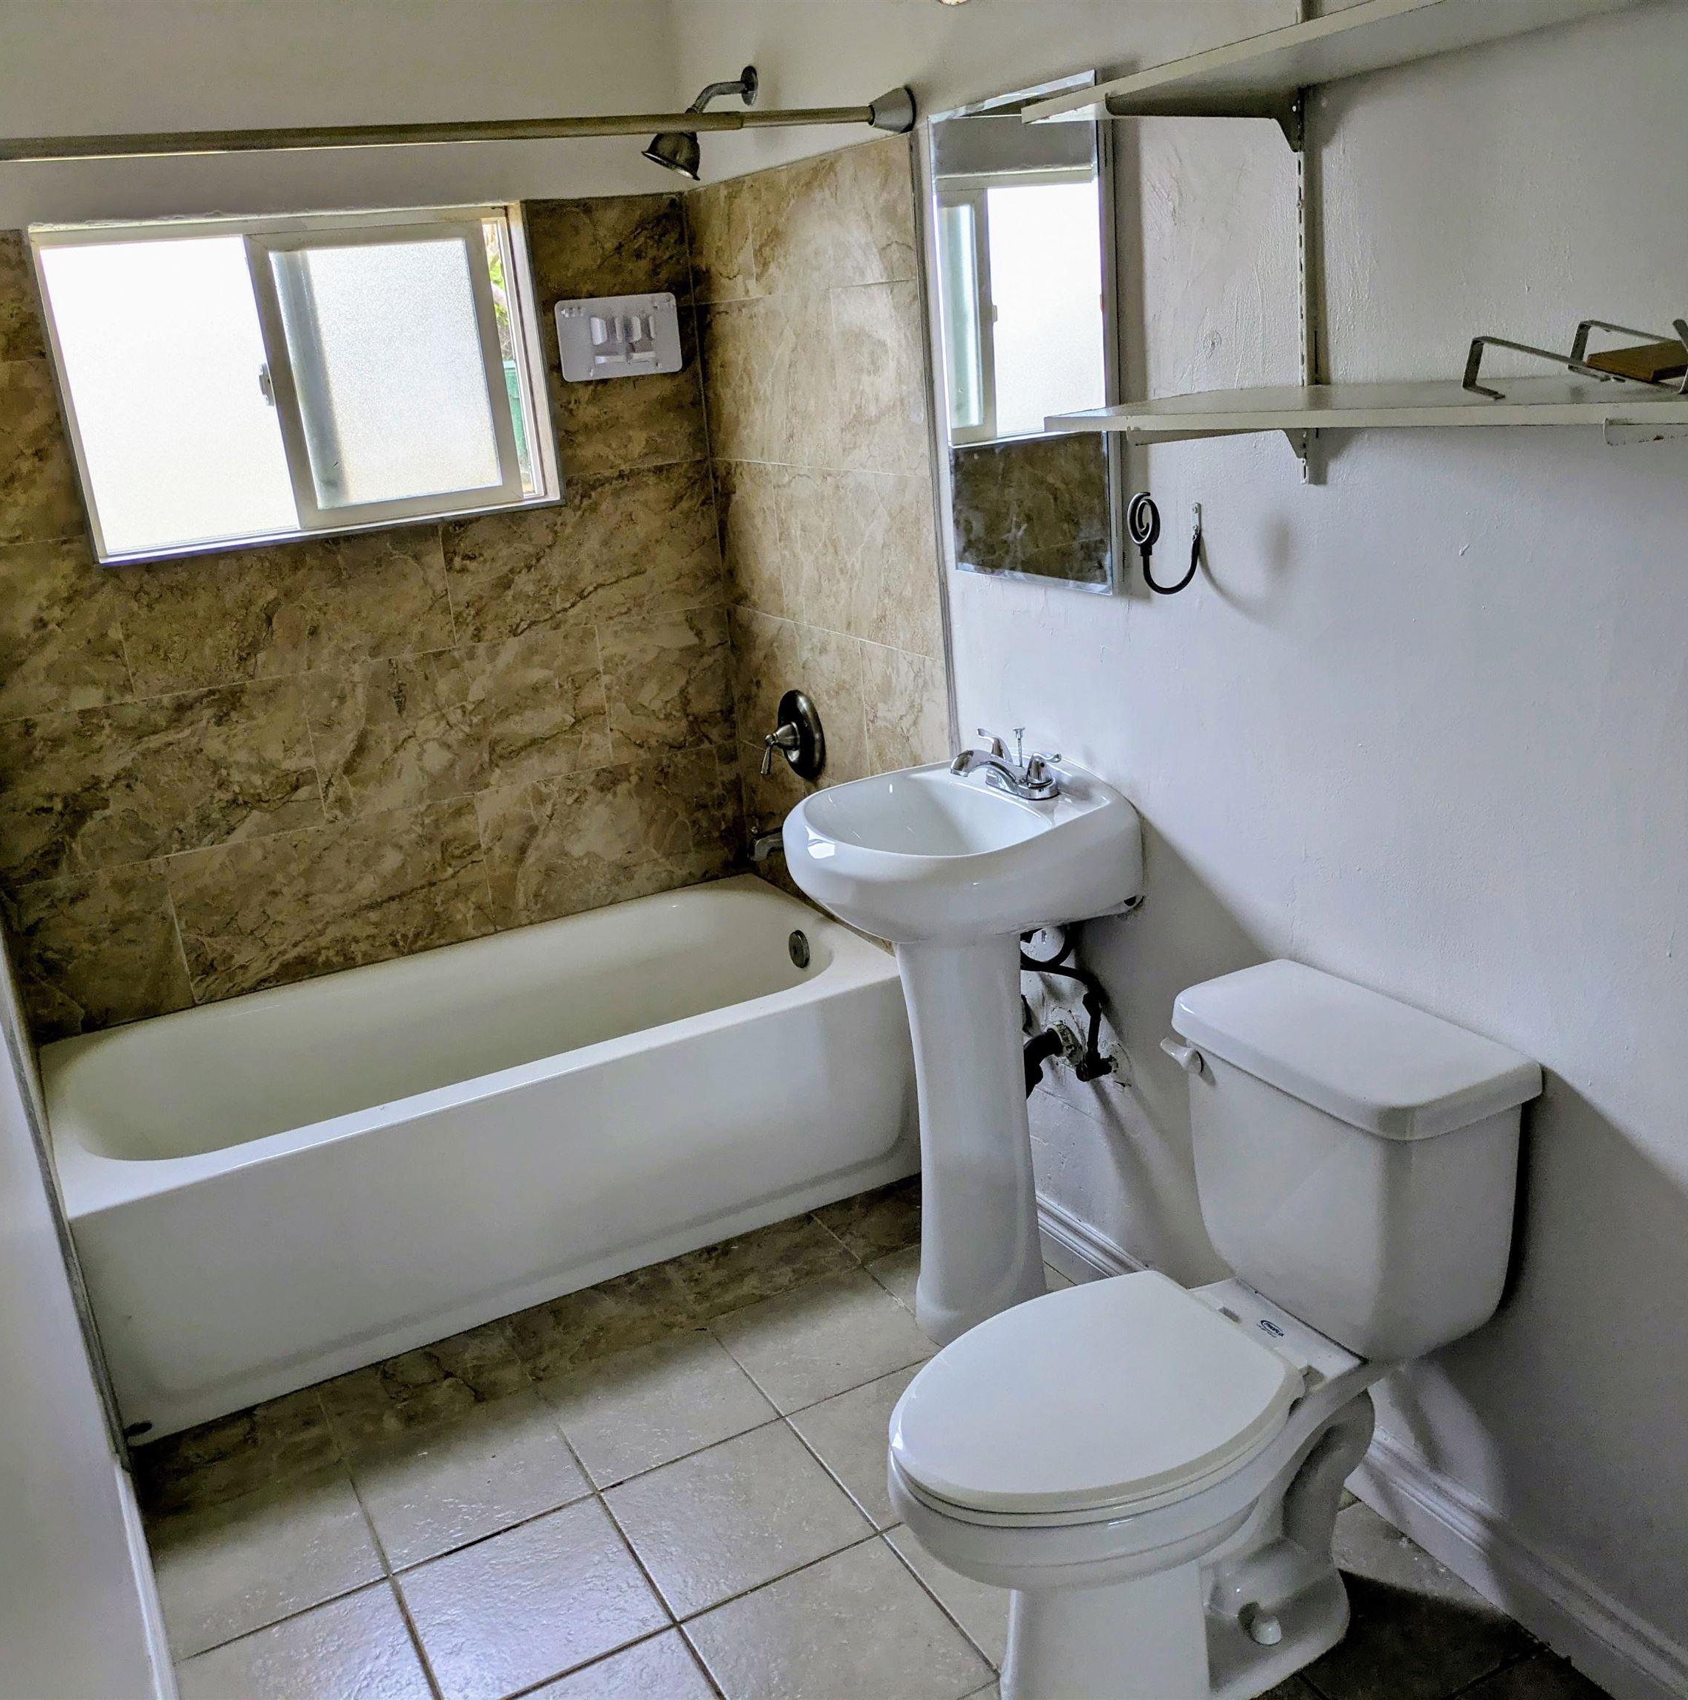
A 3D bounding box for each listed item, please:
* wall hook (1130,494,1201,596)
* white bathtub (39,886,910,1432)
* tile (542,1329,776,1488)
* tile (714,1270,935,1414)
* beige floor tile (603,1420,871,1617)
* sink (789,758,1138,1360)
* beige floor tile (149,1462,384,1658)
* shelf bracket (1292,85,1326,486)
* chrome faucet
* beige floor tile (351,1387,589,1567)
[{"bbox_3d":[0.422,-0.396,2.113,0.088,0.140,0.066,-14,20,-25],"label":"wall hook"},{"bbox_3d":[-0.664,0.500,3.144,1.494,0.420,0.740,-14,20,-25],"label":"white bathtub"},{"bbox_3d":[-0.292,0.876,2.584,0.297,0.010,0.294,-14,20,-25],"label":"tile"},{"bbox_3d":[-0.027,0.811,2.711,0.297,0.010,0.294,-14,20,-25],"label":"tile"},{"bbox_3d":[-0.153,0.947,2.329,0.297,0.010,0.296,-14,20,-25],"label":"beige floor tile"},{"bbox_3d":[0.182,0.349,2.583,0.440,0.910,0.451,-14,20,-25],"label":"sink"},{"bbox_3d":[-0.828,1.008,2.329,0.294,0.010,0.294,-14,20,-25],"label":"beige floor tile"},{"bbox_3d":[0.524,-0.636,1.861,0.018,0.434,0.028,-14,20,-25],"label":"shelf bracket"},{"bbox_3d":[0.230,-0.120,2.476,0.150,0.100,0.164,-14,20,-25],"label":"chrome faucet"},{"bbox_3d":[-0.561,0.942,2.457,0.305,0.010,0.294,-14,20,-25],"label":"beige floor tile"}]

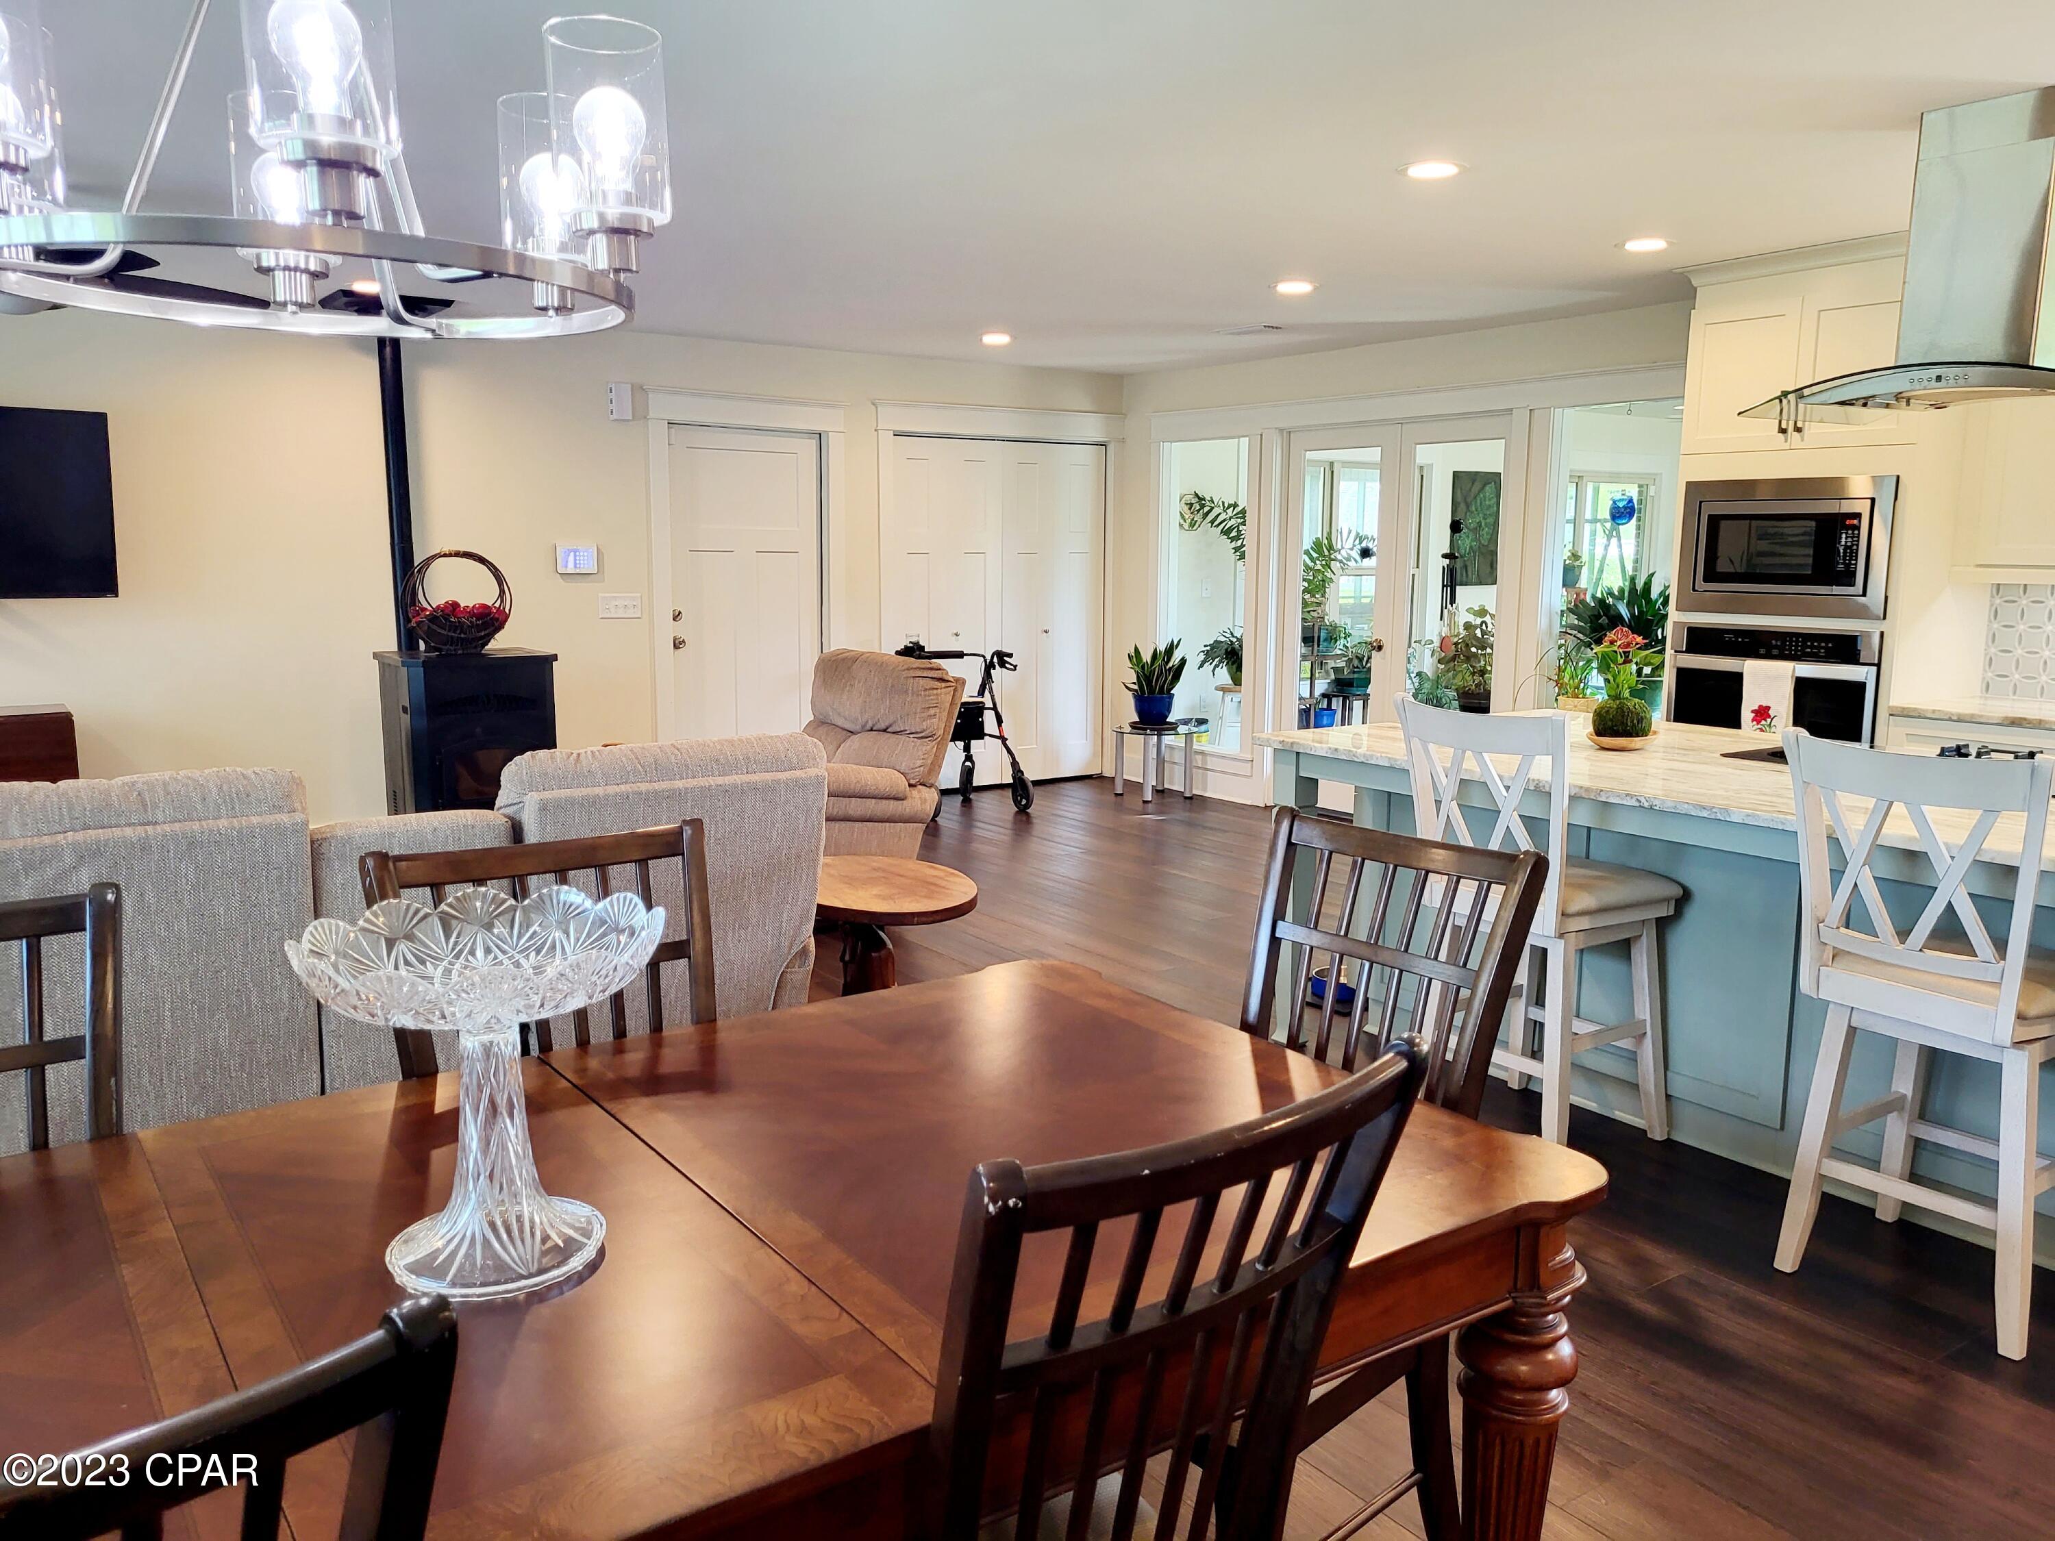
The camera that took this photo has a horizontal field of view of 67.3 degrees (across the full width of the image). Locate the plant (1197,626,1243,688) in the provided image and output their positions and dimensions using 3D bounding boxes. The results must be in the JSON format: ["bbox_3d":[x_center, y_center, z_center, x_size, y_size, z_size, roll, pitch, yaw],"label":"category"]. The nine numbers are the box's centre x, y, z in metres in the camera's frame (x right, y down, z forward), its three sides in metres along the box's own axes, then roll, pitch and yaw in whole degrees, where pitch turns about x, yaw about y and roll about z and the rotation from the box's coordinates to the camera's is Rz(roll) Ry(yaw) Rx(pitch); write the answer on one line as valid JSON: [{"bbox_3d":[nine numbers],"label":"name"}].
[{"bbox_3d":[1.298,-0.702,9.387,0.480,0.380,0.460,1,9,8],"label":"plant"}]

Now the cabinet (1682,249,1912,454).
[{"bbox_3d":[2.873,-1.428,5.435,0.600,0.620,0.810,-5,10,-34],"label":"cabinet"}]

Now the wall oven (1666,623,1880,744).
[{"bbox_3d":[2.839,-0.163,5.624,0.600,0.720,0.765,-5,10,-34],"label":"wall oven"}]

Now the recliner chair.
[{"bbox_3d":[-0.800,-0.005,6.399,0.950,1.020,0.900,-4,9,-27],"label":"recliner chair"}]

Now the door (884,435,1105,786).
[{"bbox_3d":[-0.158,-0.915,9.100,1.500,2.030,0.060,-5,10,-34],"label":"door"}]

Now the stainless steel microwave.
[{"bbox_3d":[2.811,-0.799,5.532,0.420,0.472,0.755,-6,10,-34],"label":"stainless steel microwave"}]

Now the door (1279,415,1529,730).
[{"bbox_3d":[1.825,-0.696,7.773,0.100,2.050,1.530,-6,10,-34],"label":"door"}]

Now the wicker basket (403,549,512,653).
[{"bbox_3d":[-2.484,-0.730,6.739,0.455,0.440,0.370,-6,10,-34],"label":"wicker basket"}]

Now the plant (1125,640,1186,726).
[{"bbox_3d":[0.722,-0.491,8.787,0.340,0.501,0.340,0,8,0],"label":"plant"}]

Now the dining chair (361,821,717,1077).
[{"bbox_3d":[-0.592,0.627,2.205,0.500,1.000,0.560,-5,10,-34],"label":"dining chair"}]

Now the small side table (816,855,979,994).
[{"bbox_3d":[-0.417,0.581,4.304,0.530,0.550,0.740,-4,9,-24],"label":"small side table"}]

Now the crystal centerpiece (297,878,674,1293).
[{"bbox_3d":[-0.544,0.322,1.566,0.357,0.336,0.357,-6,10,-34],"label":"crystal centerpiece"}]

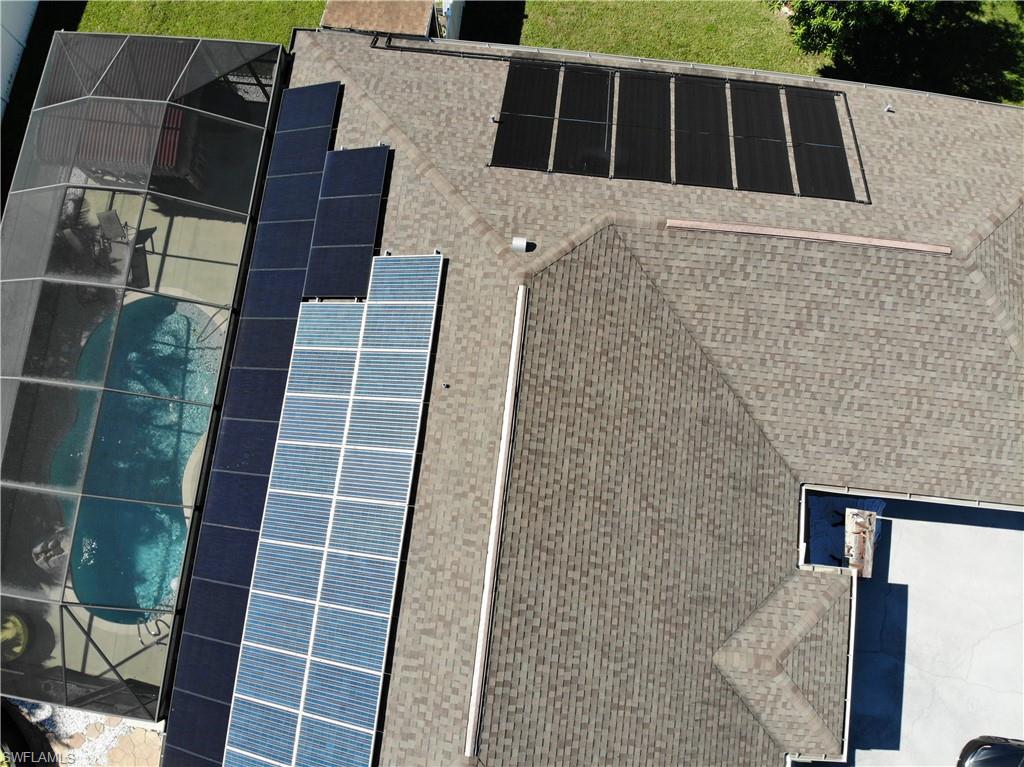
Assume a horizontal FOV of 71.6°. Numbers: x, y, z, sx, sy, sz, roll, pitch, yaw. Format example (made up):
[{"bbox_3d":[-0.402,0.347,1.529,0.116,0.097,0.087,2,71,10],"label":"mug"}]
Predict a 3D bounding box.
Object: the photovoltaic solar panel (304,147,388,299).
[{"bbox_3d":[-3.594,-3.513,15.460,1.623,0.045,3.417,3,79,22],"label":"photovoltaic solar panel"}]

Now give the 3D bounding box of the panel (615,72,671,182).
[{"bbox_3d":[2.985,-5.860,16.026,1.210,0.060,3.580,6,59,1],"label":"panel"}]

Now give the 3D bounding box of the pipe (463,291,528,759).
[{"bbox_3d":[-0.236,2.284,12.937,0.180,0.100,8.488,6,80,1],"label":"pipe"}]

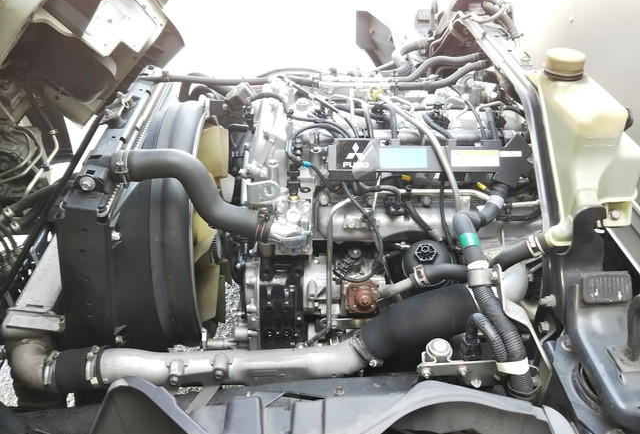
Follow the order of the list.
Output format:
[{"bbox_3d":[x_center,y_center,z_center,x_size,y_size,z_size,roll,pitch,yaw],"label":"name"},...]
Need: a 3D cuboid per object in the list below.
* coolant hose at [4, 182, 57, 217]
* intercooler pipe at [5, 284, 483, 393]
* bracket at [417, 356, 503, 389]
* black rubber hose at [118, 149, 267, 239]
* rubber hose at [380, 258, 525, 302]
[{"bbox_3d":[-0.564,-0.034,1.080,0.095,0.052,0.055,0,36,0],"label":"coolant hose"},{"bbox_3d":[-0.130,0.204,0.945,0.775,0.185,0.115,0,36,0],"label":"intercooler pipe"},{"bbox_3d":[0.206,0.230,0.820,0.130,0.055,0.040,0,36,0],"label":"bracket"},{"bbox_3d":[-0.211,-0.037,0.950,0.250,0.130,0.105,0,36,0],"label":"black rubber hose"},{"bbox_3d":[0.207,0.099,0.880,0.235,0.055,0.058,0,36,0],"label":"rubber hose"}]

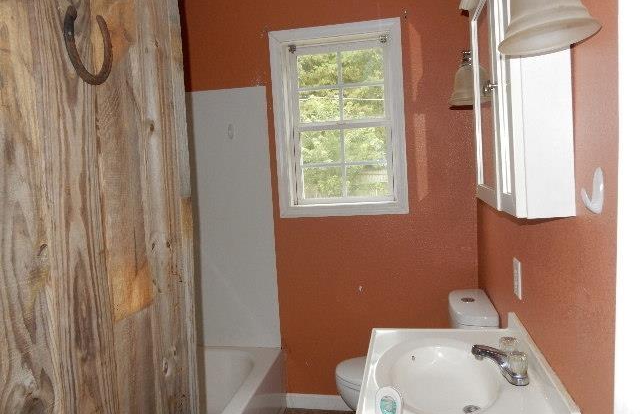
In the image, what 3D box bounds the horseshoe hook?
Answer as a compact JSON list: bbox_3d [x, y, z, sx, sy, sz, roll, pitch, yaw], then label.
[{"bbox_3d":[-0.393,-0.270,0.792,0.016,0.117,0.108,-2,5,11],"label":"horseshoe hook"}]

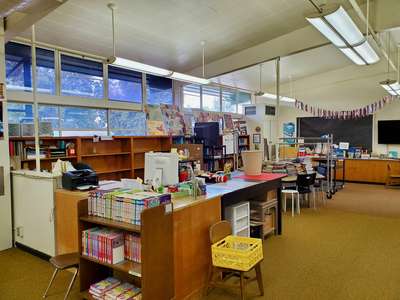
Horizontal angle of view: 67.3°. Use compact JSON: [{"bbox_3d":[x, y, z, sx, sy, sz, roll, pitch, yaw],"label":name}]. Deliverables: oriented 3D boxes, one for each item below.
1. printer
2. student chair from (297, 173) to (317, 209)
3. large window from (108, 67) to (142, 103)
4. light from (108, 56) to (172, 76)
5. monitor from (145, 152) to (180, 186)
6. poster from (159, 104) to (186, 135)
[{"bbox_3d":[-1.590,0.401,4.026,0.260,0.215,0.380,1,3,38],"label":"printer"},{"bbox_3d":[2.313,0.861,6.526,0.410,0.740,0.420,-1,2,2],"label":"student chair"},{"bbox_3d":[-1.639,-1.427,6.690,0.080,0.674,0.957,1,3,38],"label":"large window"},{"bbox_3d":[-0.941,-1.331,4.902,0.290,0.110,1.220,1,3,38],"label":"light"},{"bbox_3d":[-0.474,0.271,3.759,0.420,0.460,0.170,0,2,15],"label":"monitor"},{"bbox_3d":[-0.653,-0.716,7.330,0.030,0.760,0.690,-16,-7,37],"label":"poster"}]

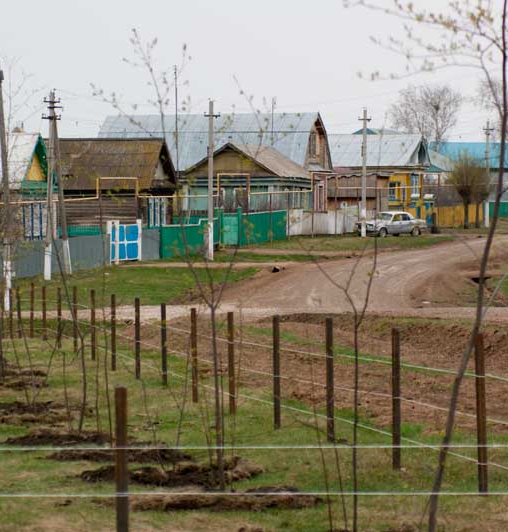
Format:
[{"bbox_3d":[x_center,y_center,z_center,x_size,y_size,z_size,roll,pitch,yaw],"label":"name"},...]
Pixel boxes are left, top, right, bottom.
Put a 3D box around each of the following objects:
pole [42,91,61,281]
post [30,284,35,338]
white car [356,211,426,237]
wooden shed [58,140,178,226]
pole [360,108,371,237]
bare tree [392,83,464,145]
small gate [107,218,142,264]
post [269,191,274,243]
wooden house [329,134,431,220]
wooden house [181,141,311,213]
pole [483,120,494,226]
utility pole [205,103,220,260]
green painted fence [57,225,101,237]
[{"bbox_3d":[-7.802,-3.094,128.000,0.720,7.300,0.350,0,1,13],"label":"pole"},{"bbox_3d":[-4.323,0.878,65.000,0.070,1.100,0.070,0,1,0],"label":"post"},{"bbox_3d":[7.922,-2.402,190.500,1.800,1.470,4.700,1,1,37],"label":"white car"},{"bbox_3d":[-7.332,-3.560,166.075,5.900,5.517,4.900,0,0,14],"label":"wooden shed"},{"bbox_3d":[6.249,-5.250,187.000,0.650,7.250,0.270,0,1,13],"label":"pole"},{"bbox_3d":[12.431,-8.251,240.000,5.200,9.600,5.000,0,1,0],"label":"bare tree"},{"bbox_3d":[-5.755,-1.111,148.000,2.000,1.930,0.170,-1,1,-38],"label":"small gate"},{"bbox_3d":[0.946,-2.635,180.000,0.090,2.729,0.090,0,0,14],"label":"post"},{"bbox_3d":[7.305,-5.556,219.113,7.200,6.185,6.400,0,0,17],"label":"wooden house"},{"bbox_3d":[-0.208,-4.360,191.995,5.700,5.479,8.900,0,0,14],"label":"wooden house"},{"bbox_3d":[16.920,-6.615,240.000,0.780,7.638,0.240,0,0,14],"label":"pole"},{"bbox_3d":[-2.011,-4.095,159.500,0.780,7.615,0.240,0,0,14],"label":"utility pole"},{"bbox_3d":[-8.069,-1.100,154.000,2.100,1.500,0.080,0,0,14],"label":"green painted fence"}]

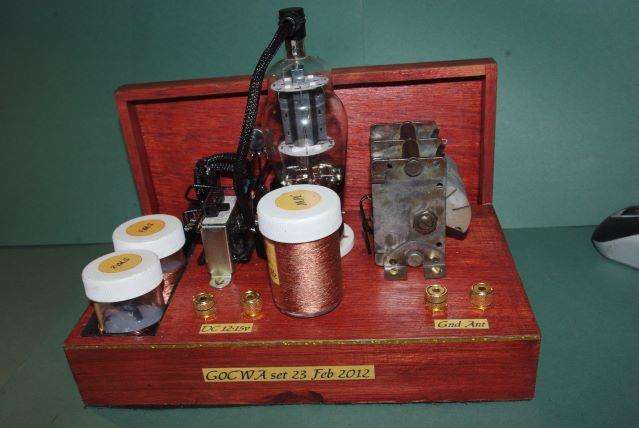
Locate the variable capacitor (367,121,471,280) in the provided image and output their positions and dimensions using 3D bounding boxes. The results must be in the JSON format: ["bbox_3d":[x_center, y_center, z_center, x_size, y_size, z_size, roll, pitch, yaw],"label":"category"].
[{"bbox_3d":[0.059,-0.010,0.362,0.060,0.070,0.069,-3,28,6],"label":"variable capacitor"}]

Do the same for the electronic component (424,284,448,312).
[{"bbox_3d":[0.062,0.045,0.322,0.011,0.011,0.011,-3,28,6],"label":"electronic component"}]

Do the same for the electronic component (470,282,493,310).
[{"bbox_3d":[0.085,0.044,0.319,0.011,0.011,0.011,-3,28,6],"label":"electronic component"}]

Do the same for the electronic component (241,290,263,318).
[{"bbox_3d":[-0.037,0.050,0.333,0.011,0.011,0.011,-3,28,6],"label":"electronic component"}]

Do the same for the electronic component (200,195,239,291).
[{"bbox_3d":[-0.058,0.017,0.370,0.015,0.038,0.047,-3,28,6],"label":"electronic component"}]

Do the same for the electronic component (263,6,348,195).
[{"bbox_3d":[-0.008,-0.043,0.360,0.050,0.138,0.050,-3,28,6],"label":"electronic component"}]

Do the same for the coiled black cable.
[{"bbox_3d":[-0.031,-0.048,0.356,0.049,0.131,0.021,-3,28,6],"label":"coiled black cable"}]

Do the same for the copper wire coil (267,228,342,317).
[{"bbox_3d":[-0.008,0.025,0.333,0.040,0.048,0.040,-5,28,3],"label":"copper wire coil"}]

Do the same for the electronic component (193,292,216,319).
[{"bbox_3d":[-0.063,0.051,0.336,0.011,0.011,0.011,-3,28,6],"label":"electronic component"}]

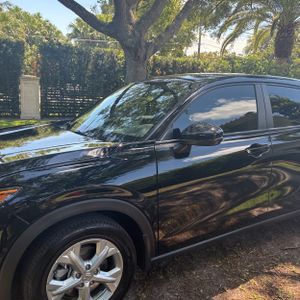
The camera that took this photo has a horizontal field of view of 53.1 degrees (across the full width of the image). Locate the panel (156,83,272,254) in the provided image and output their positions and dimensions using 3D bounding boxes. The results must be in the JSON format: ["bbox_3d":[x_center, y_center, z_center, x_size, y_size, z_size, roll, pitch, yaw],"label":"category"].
[{"bbox_3d":[0.483,0.047,2.306,1.170,1.180,0.280,-4,10,-35],"label":"panel"}]

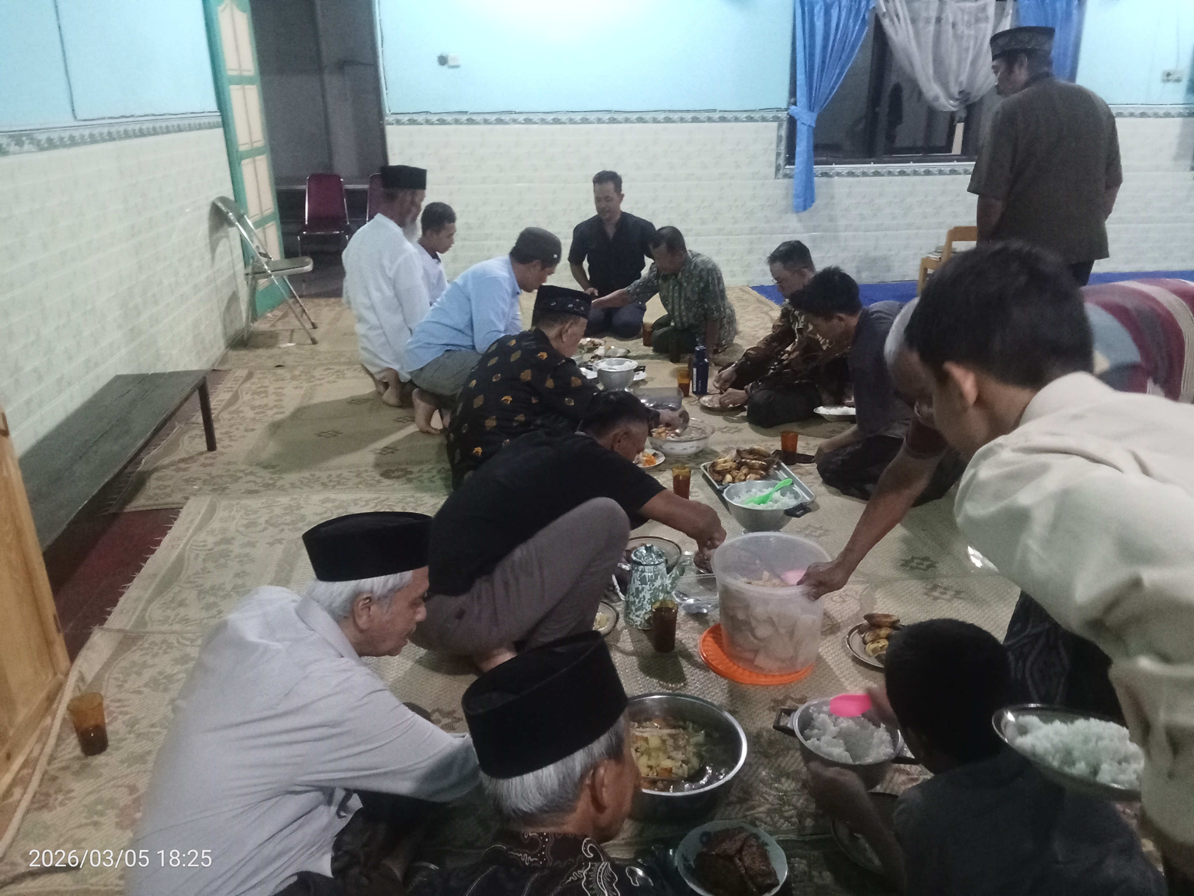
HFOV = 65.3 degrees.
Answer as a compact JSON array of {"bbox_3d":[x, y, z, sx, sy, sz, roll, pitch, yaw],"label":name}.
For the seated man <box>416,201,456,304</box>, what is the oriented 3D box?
[{"bbox_3d":[-0.763,-0.916,5.119,0.600,0.840,0.550,5,21,15],"label":"seated man"}]

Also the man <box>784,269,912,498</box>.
[{"bbox_3d":[1.032,-0.278,3.481,0.776,0.795,0.616,-1,21,-1],"label":"man"}]

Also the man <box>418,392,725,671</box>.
[{"bbox_3d":[-0.056,0.187,2.400,0.850,0.680,0.520,-8,22,-19],"label":"man"}]

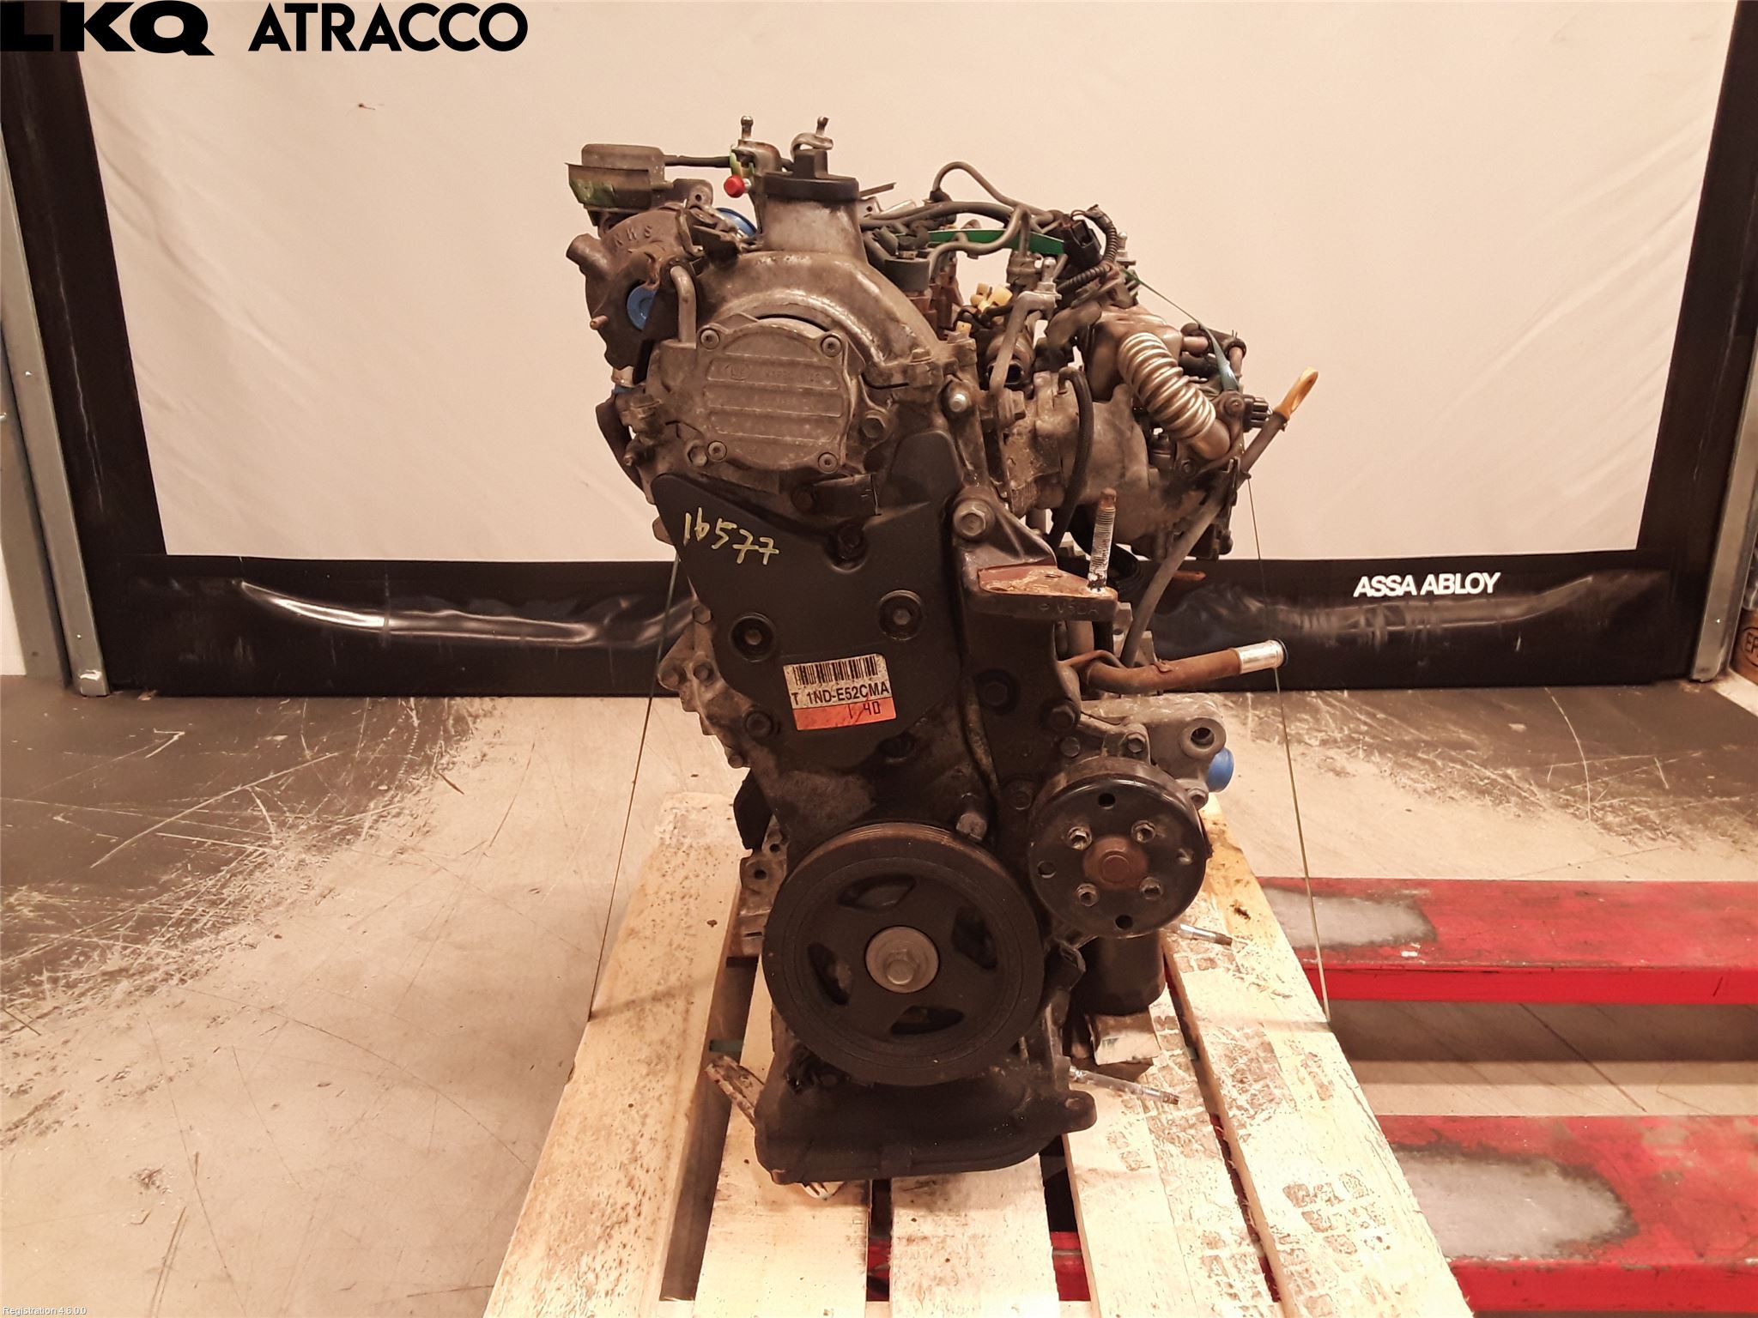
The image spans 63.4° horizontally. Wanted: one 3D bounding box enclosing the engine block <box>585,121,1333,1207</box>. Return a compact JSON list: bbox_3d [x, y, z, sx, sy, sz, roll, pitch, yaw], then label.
[{"bbox_3d":[0.048,-0.042,1.052,0.490,0.660,0.490,0,20,0],"label":"engine block"}]

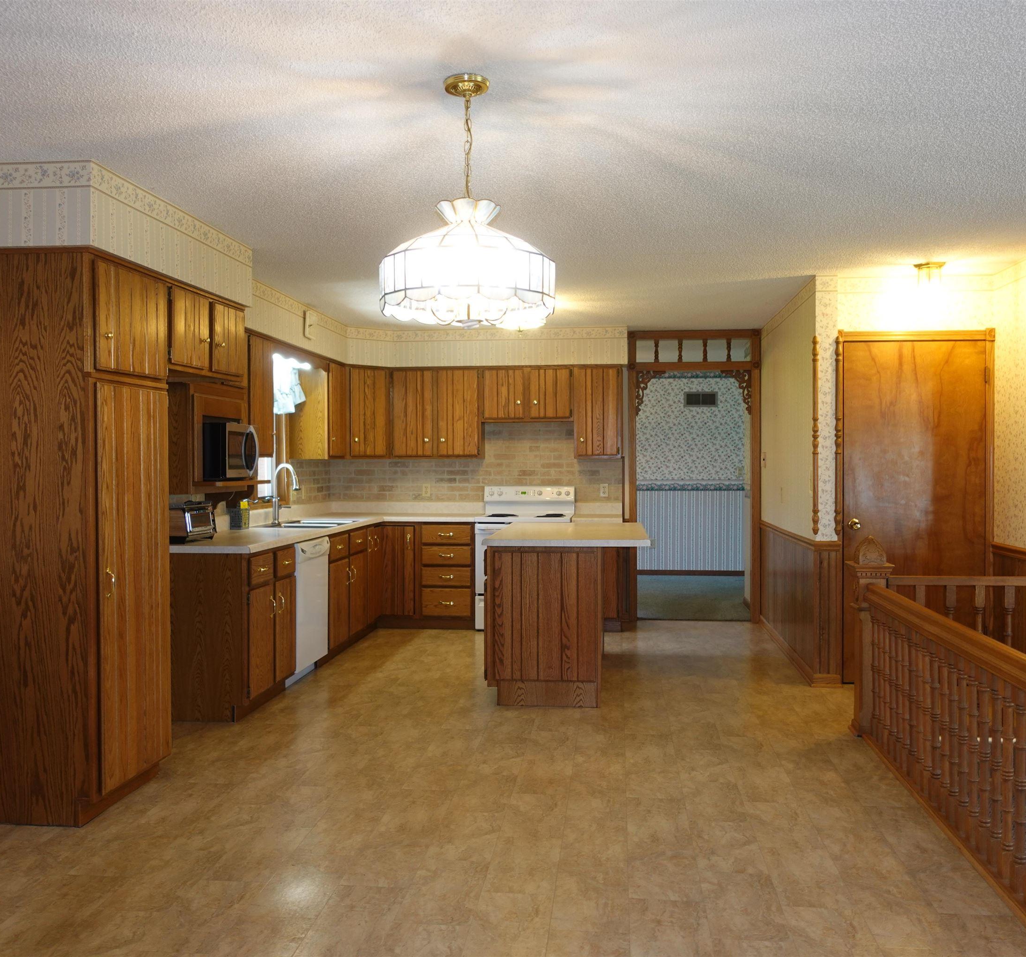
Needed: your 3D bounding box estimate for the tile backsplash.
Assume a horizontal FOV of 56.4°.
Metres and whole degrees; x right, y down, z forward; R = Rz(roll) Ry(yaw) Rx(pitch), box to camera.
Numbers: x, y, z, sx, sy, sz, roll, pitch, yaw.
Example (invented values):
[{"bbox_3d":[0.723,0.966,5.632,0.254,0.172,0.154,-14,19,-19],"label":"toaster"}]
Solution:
[{"bbox_3d":[-0.397,-0.119,7.752,2.555,0.685,1.060,0,1,6],"label":"tile backsplash"}]

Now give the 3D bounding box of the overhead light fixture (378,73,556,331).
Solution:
[{"bbox_3d":[-0.129,-0.789,2.758,0.520,0.713,0.520,0,1,7],"label":"overhead light fixture"}]

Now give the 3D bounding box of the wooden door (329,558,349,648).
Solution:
[{"bbox_3d":[-1.192,0.842,6.533,0.022,0.564,0.420,0,1,6],"label":"wooden door"}]

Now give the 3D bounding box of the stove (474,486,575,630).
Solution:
[{"bbox_3d":[0.112,0.649,7.893,0.762,1.145,0.650,0,1,6],"label":"stove"}]

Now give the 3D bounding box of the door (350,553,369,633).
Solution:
[{"bbox_3d":[-1.137,0.834,7.022,0.022,0.562,0.435,0,1,6],"label":"door"}]

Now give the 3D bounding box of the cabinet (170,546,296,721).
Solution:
[{"bbox_3d":[-1.630,0.823,5.349,0.625,0.874,0.730,0,1,6],"label":"cabinet"}]

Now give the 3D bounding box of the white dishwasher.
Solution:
[{"bbox_3d":[-1.535,0.815,6.012,0.605,0.870,0.605,0,1,6],"label":"white dishwasher"}]

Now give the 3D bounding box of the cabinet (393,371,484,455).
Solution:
[{"bbox_3d":[-0.617,-0.542,8.106,0.773,0.763,0.325,0,1,7],"label":"cabinet"}]

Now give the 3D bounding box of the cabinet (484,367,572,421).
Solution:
[{"bbox_3d":[0.139,-0.697,8.014,0.751,0.456,0.325,0,1,7],"label":"cabinet"}]

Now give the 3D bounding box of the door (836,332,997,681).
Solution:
[{"bbox_3d":[2.392,0.178,5.685,0.871,2.103,0.094,0,1,7],"label":"door"}]

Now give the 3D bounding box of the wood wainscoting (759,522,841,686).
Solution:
[{"bbox_3d":[2.008,0.803,6.871,0.175,0.865,2.240,0,1,6],"label":"wood wainscoting"}]

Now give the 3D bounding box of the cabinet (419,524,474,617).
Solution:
[{"bbox_3d":[-0.499,0.738,7.978,0.455,0.784,0.620,0,1,6],"label":"cabinet"}]

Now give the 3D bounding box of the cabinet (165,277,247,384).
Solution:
[{"bbox_3d":[-1.718,-0.666,4.505,0.646,0.397,0.823,0,1,7],"label":"cabinet"}]

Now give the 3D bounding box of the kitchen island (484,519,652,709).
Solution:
[{"bbox_3d":[0.373,0.780,5.922,0.910,0.910,1.465,0,1,7],"label":"kitchen island"}]

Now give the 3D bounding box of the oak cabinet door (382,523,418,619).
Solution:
[{"bbox_3d":[-0.900,0.732,7.542,0.254,0.705,0.022,0,1,7],"label":"oak cabinet door"}]

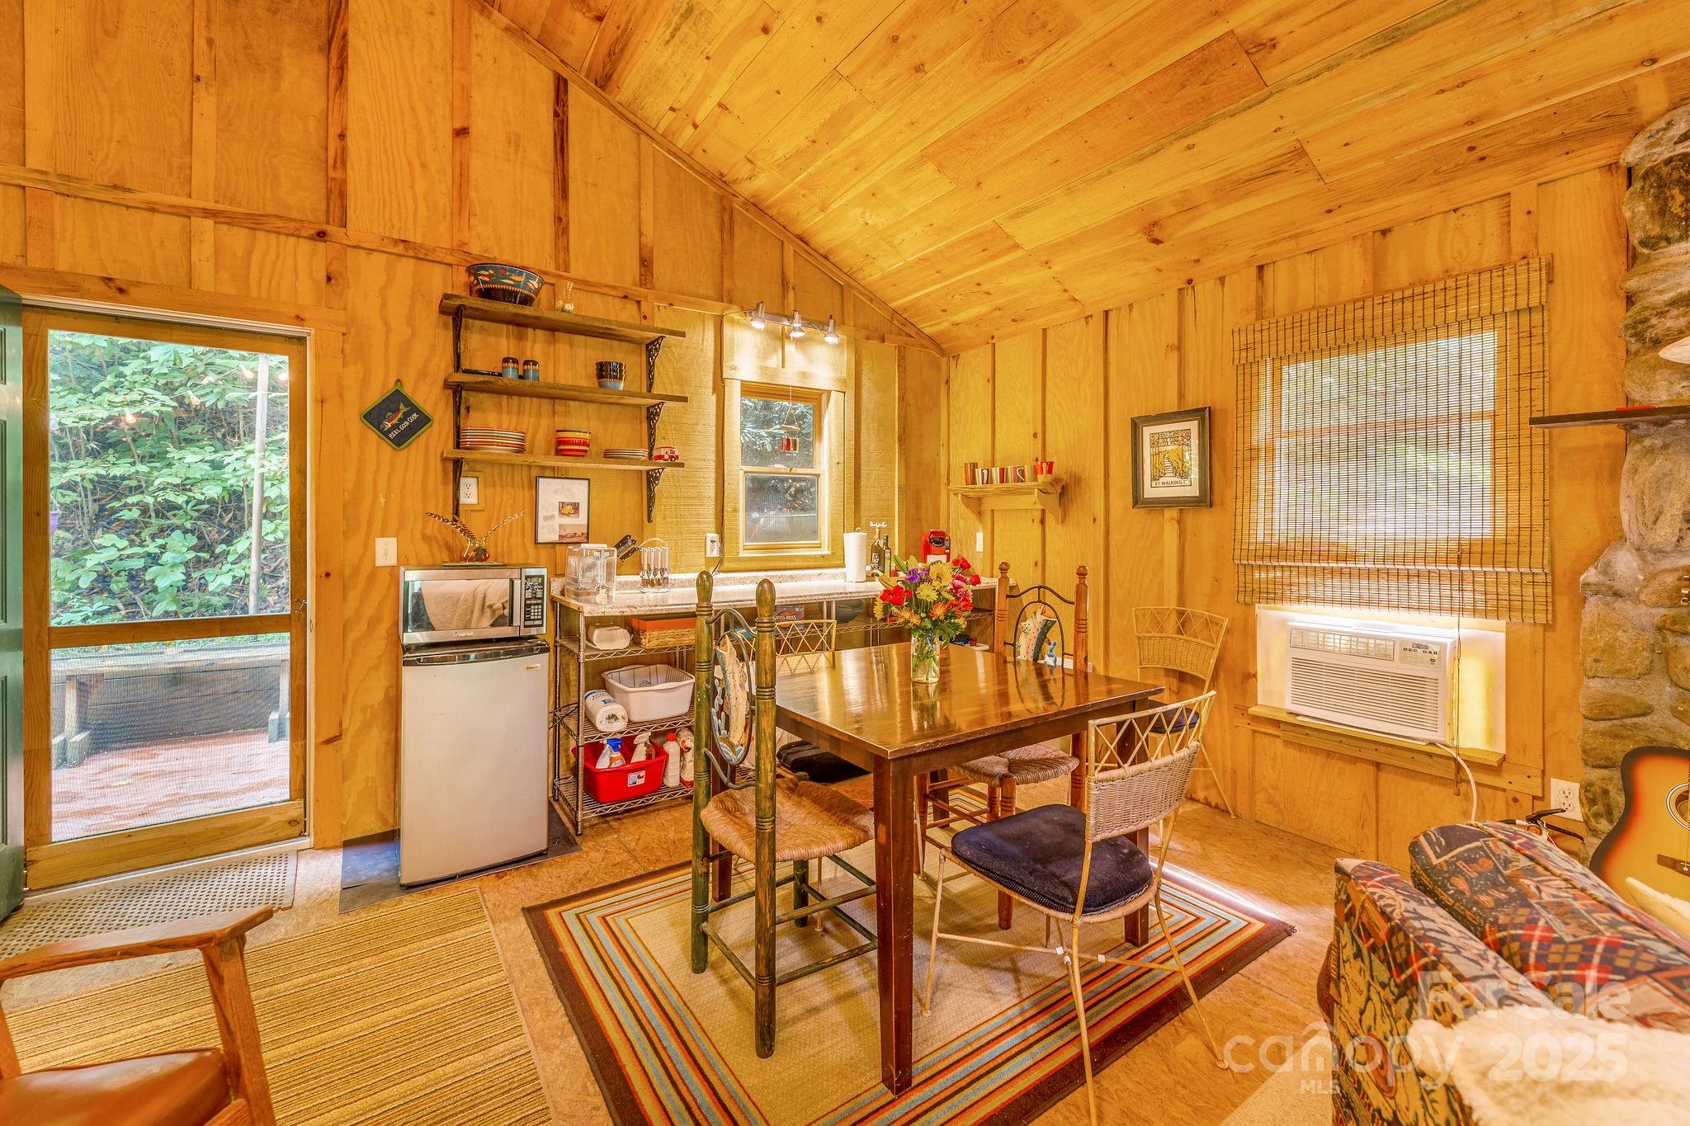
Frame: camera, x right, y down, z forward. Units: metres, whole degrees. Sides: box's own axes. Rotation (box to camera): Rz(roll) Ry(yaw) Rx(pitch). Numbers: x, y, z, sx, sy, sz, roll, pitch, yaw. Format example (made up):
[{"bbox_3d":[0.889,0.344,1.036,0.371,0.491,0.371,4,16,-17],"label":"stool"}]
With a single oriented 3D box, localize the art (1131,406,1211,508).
[{"bbox_3d":[1.545,-0.488,3.138,0.035,0.453,0.385,-1,3,-32],"label":"art"}]

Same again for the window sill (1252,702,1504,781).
[{"bbox_3d":[1.973,0.698,2.510,0.110,0.125,0.790,-1,2,-34],"label":"window sill"}]

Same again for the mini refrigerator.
[{"bbox_3d":[-1.508,0.717,2.667,0.475,0.835,0.490,-1,2,-32],"label":"mini refrigerator"}]

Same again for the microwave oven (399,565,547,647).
[{"bbox_3d":[-1.432,0.134,2.550,0.462,0.263,0.350,-1,3,-32],"label":"microwave oven"}]

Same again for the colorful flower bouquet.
[{"bbox_3d":[0.265,0.170,2.110,0.330,0.390,0.330,0,2,0],"label":"colorful flower bouquet"}]

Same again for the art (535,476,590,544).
[{"bbox_3d":[-1.330,-0.244,3.102,0.237,0.310,0.020,-1,3,-32],"label":"art"}]

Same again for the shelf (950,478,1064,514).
[{"bbox_3d":[0.946,-0.355,3.926,0.210,0.220,0.730,-1,2,-34],"label":"shelf"}]

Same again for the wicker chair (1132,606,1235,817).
[{"bbox_3d":[1.369,0.675,2.943,0.530,0.880,0.490,-1,2,-34],"label":"wicker chair"}]

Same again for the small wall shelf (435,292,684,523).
[{"bbox_3d":[-1.265,-0.661,3.054,1.040,0.940,0.200,-1,2,-33],"label":"small wall shelf"}]

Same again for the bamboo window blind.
[{"bbox_3d":[1.974,-0.403,2.469,0.100,1.170,0.935,-1,3,-32],"label":"bamboo window blind"}]

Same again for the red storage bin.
[{"bbox_3d":[-1.008,0.933,2.981,0.350,0.165,0.300,-1,2,-33],"label":"red storage bin"}]

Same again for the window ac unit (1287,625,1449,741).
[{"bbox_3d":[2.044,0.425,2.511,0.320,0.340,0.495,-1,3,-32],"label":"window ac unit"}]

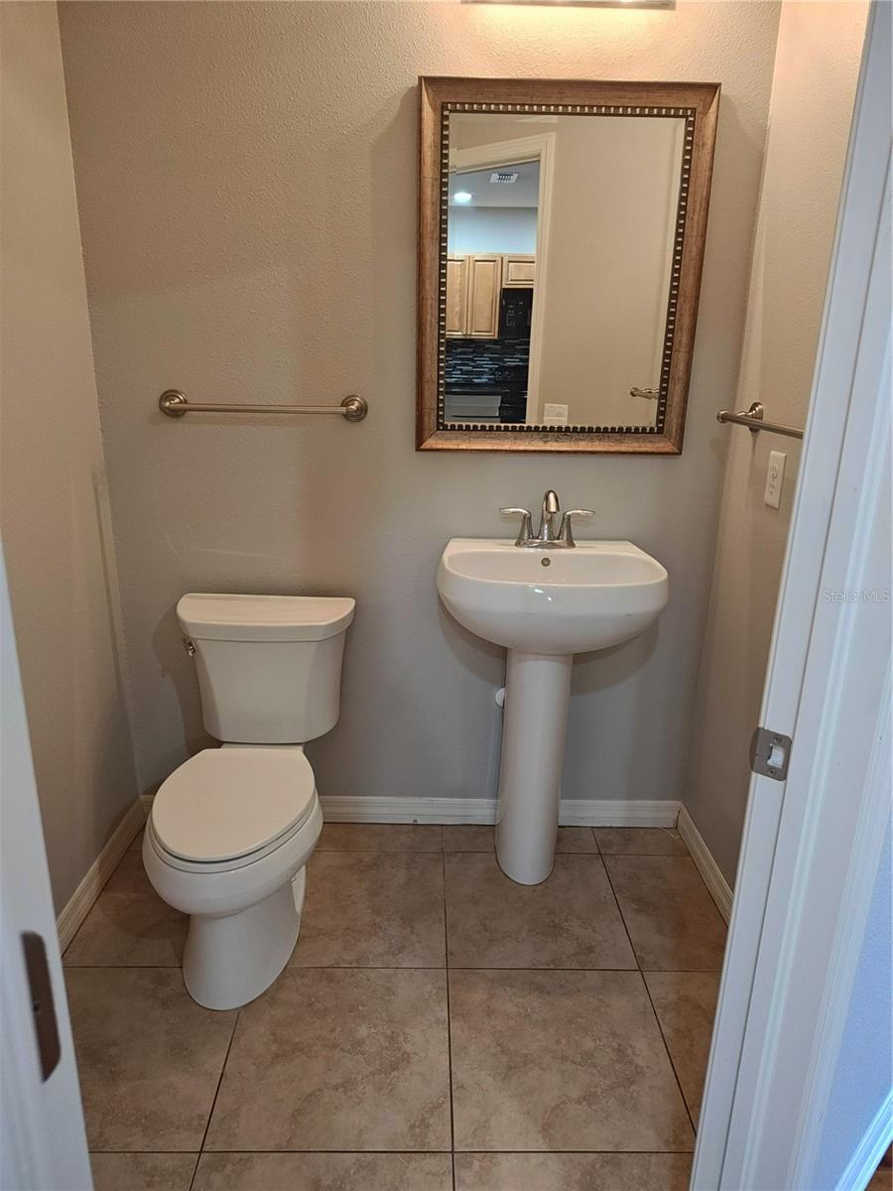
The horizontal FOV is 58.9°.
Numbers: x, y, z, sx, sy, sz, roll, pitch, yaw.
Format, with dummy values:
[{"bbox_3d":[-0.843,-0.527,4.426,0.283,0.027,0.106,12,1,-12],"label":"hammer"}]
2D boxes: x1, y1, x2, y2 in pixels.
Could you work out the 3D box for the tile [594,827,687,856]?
[{"bbox_3d":[0.575,0.733,2.355,0.262,0.010,0.139,1,17,-1],"label":"tile"}]

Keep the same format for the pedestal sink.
[{"bbox_3d":[0.239,0.335,2.027,0.543,0.868,0.454,1,17,-1],"label":"pedestal sink"}]

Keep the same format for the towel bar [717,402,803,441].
[{"bbox_3d":[0.700,-0.333,1.591,0.087,0.067,0.680,1,17,-1],"label":"towel bar"}]

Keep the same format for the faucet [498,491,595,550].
[{"bbox_3d":[0.258,-0.189,1.992,0.240,0.156,0.145,1,17,-1],"label":"faucet"}]

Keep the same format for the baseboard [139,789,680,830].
[{"bbox_3d":[-0.106,0.652,2.402,1.622,0.089,0.014,1,17,-1],"label":"baseboard"}]

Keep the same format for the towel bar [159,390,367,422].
[{"bbox_3d":[-0.463,-0.468,1.966,0.526,0.067,0.082,1,17,-1],"label":"towel bar"}]

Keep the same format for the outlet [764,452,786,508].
[{"bbox_3d":[0.742,-0.259,1.782,0.007,0.118,0.073,1,17,-1],"label":"outlet"}]

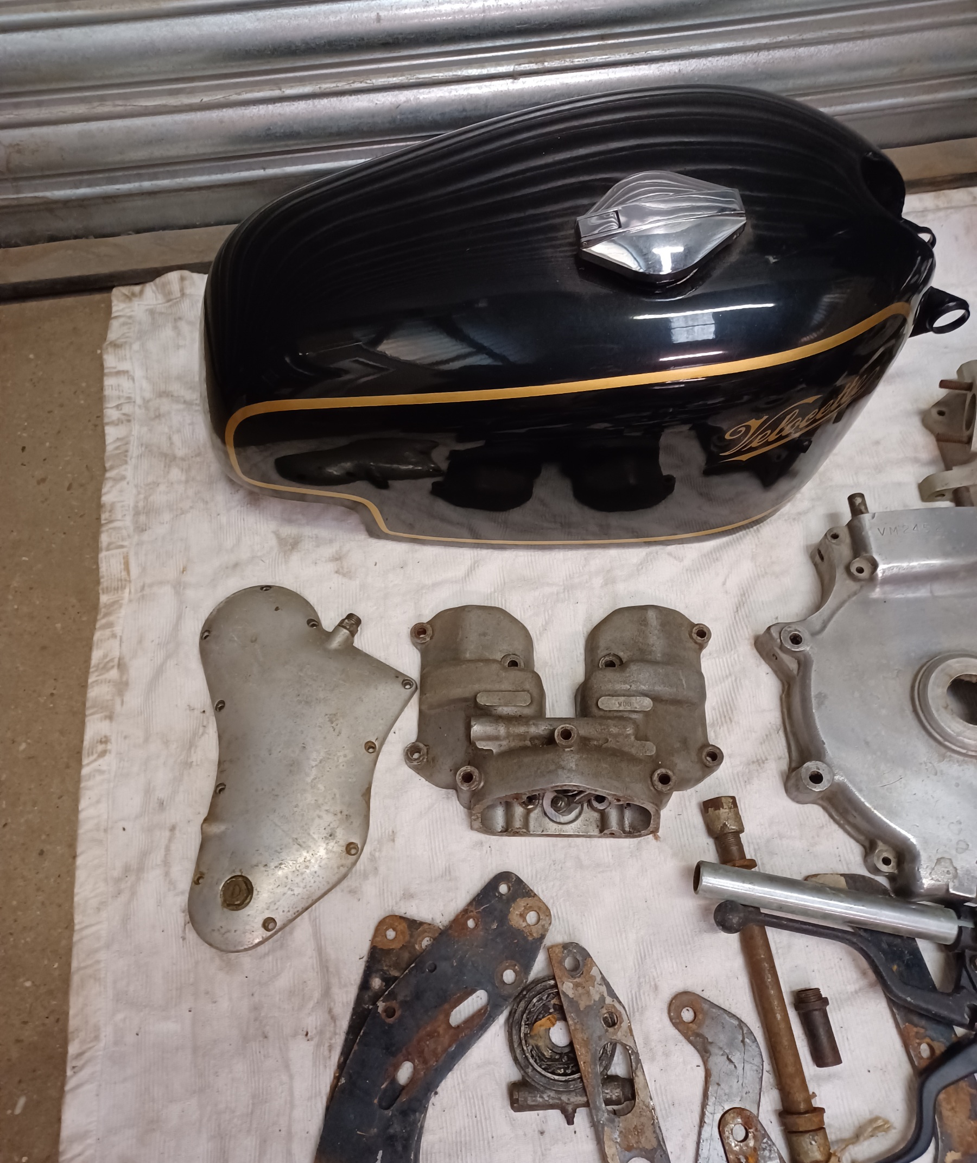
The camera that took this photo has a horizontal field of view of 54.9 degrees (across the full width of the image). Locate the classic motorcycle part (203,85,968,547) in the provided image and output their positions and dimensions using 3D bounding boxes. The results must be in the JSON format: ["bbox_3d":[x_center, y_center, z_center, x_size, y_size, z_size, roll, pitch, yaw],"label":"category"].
[{"bbox_3d":[0.074,-0.229,0.783,0.615,0.250,0.300,-4,63,1],"label":"classic motorcycle part"}]

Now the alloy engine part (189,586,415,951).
[{"bbox_3d":[-0.143,0.128,0.731,0.173,0.040,0.286,-5,63,0],"label":"alloy engine part"}]

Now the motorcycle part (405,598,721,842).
[{"bbox_3d":[0.056,0.096,0.717,0.240,0.078,0.175,0,63,3],"label":"motorcycle part"}]

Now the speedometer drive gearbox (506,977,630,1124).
[{"bbox_3d":[0.054,0.316,0.634,0.083,0.030,0.089,-3,63,1],"label":"speedometer drive gearbox"}]

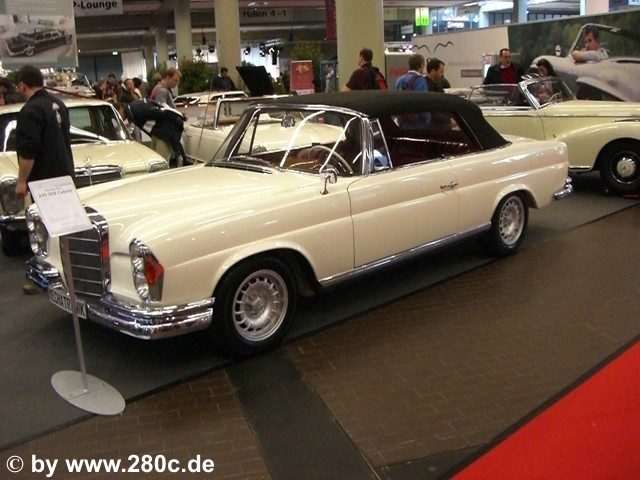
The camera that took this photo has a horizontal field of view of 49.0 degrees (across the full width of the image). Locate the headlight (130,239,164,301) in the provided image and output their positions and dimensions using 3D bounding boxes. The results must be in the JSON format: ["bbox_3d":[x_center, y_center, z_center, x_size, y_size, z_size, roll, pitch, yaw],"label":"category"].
[{"bbox_3d":[-0.909,0.164,3.740,0.170,0.375,0.230,-16,19,-41],"label":"headlight"}]

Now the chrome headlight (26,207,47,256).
[{"bbox_3d":[-1.909,-0.057,4.780,0.170,0.375,0.230,-16,19,-41],"label":"chrome headlight"}]

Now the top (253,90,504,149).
[{"bbox_3d":[0.608,-0.991,5.977,2.000,0.540,1.420,-16,19,-41],"label":"top"}]

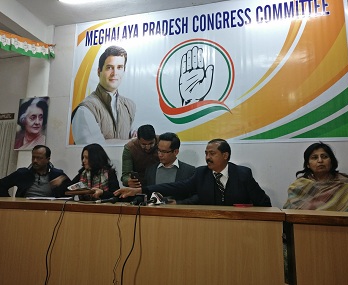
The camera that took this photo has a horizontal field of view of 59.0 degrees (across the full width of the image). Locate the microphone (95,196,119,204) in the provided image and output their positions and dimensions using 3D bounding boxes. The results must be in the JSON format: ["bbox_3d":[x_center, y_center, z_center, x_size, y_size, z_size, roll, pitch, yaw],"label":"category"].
[{"bbox_3d":[-0.479,0.412,2.170,0.185,0.050,0.050,-4,-11,16],"label":"microphone"}]

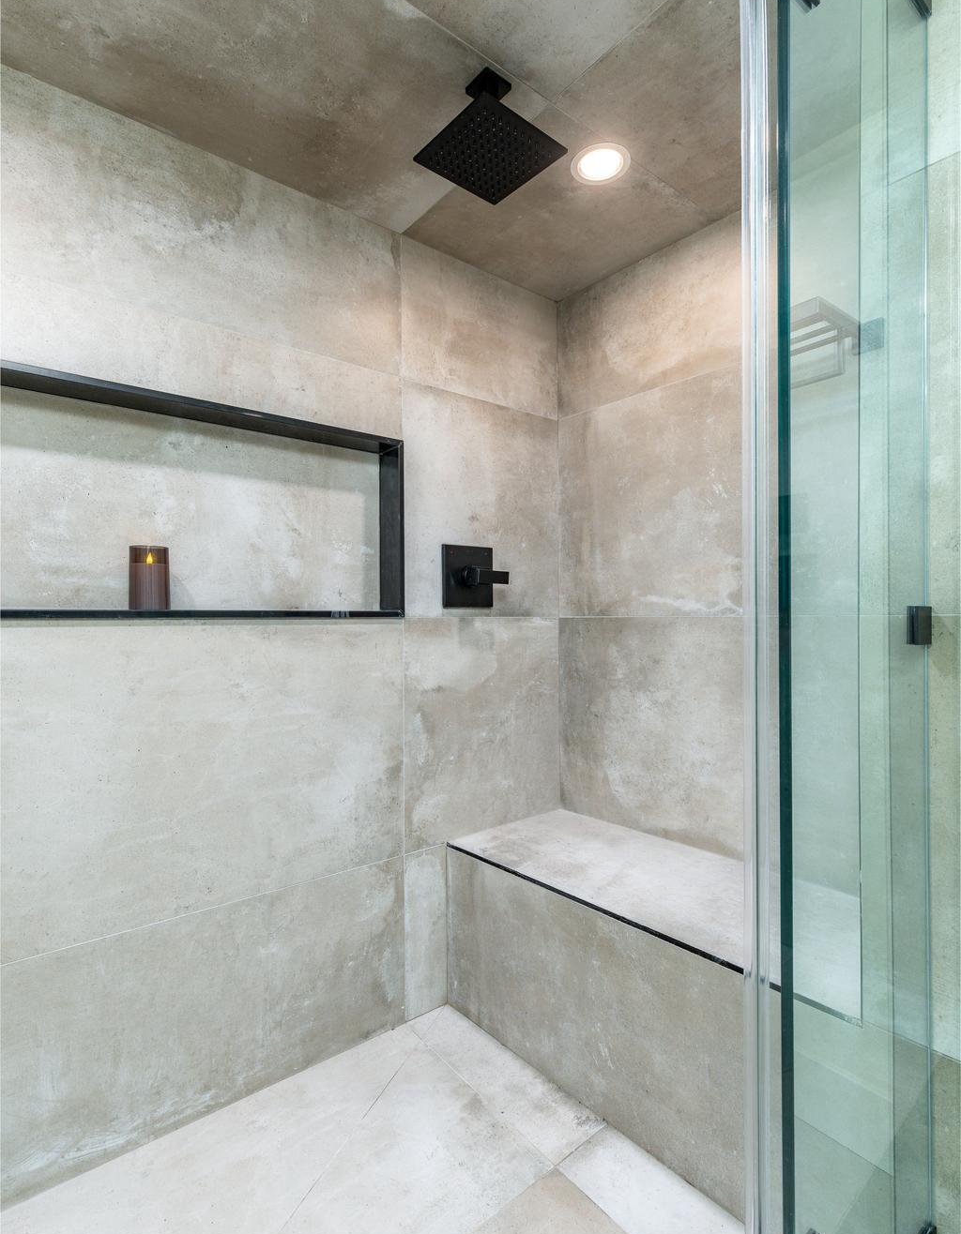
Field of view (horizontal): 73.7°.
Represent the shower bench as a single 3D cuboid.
[{"bbox_3d":[0.395,0.817,1.477,0.435,0.428,0.985,0,-1,-39],"label":"shower bench"}]

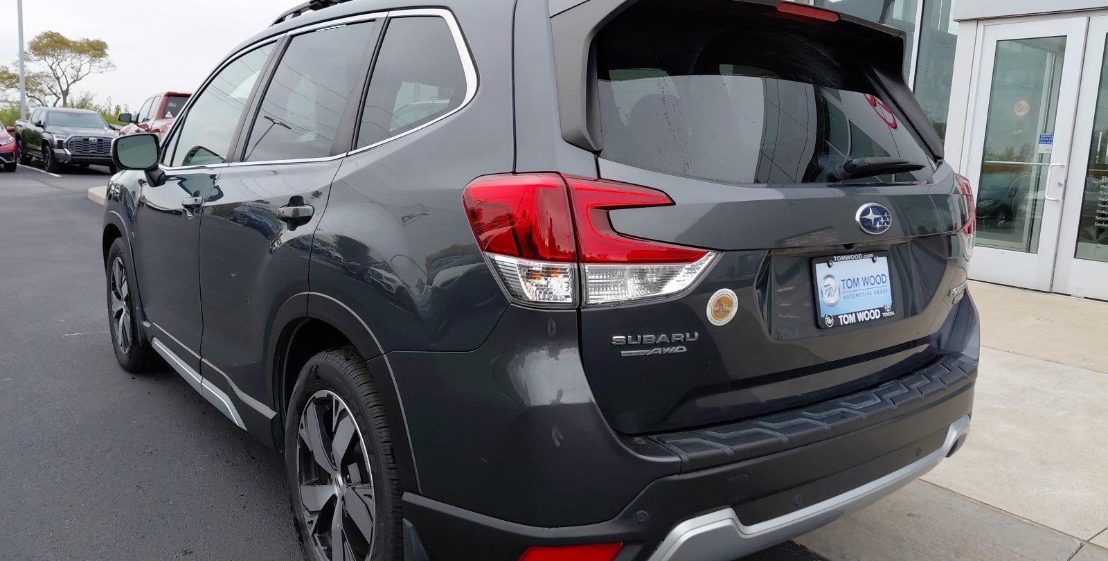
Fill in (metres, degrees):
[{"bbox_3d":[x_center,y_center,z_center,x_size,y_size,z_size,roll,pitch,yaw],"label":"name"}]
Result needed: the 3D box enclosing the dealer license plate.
[{"bbox_3d":[0.686,0.019,1.812,0.312,0.160,0.020,-4,-2,-38],"label":"dealer license plate"}]

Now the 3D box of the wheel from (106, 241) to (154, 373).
[{"bbox_3d":[-2.130,0.115,4.134,0.225,0.700,0.700,-4,11,-38],"label":"wheel"}]

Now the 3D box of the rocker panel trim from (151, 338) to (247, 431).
[{"bbox_3d":[-1.415,0.363,3.119,0.050,0.088,1.340,-6,12,-38],"label":"rocker panel trim"}]

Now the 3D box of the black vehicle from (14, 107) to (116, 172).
[{"bbox_3d":[-15.931,-4.625,26.234,2.040,1.960,5.930,-7,13,-42],"label":"black vehicle"}]

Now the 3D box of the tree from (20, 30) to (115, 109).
[{"bbox_3d":[-25.603,-10.064,42.000,4.800,6.000,4.500,-3,10,-31],"label":"tree"}]

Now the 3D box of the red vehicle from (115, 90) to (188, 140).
[{"bbox_3d":[-6.483,-2.411,14.807,1.970,1.880,5.600,-5,11,-35],"label":"red vehicle"}]

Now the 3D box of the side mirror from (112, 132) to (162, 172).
[{"bbox_3d":[-1.730,-0.533,3.317,0.190,0.150,0.130,-6,12,-38],"label":"side mirror"}]

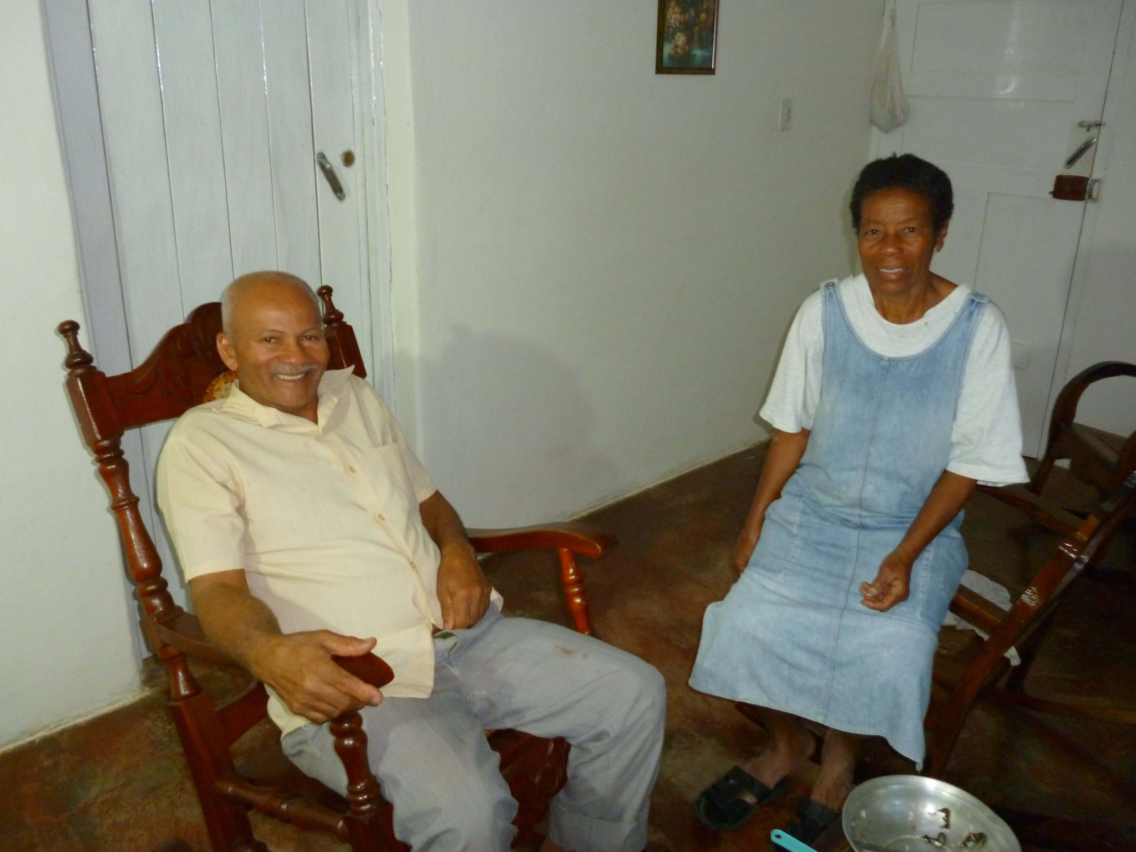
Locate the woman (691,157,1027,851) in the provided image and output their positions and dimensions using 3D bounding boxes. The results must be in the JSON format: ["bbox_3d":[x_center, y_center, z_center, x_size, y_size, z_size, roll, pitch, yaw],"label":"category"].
[{"bbox_3d":[0.539,0.139,1.622,0.480,1.200,0.650,11,20,29],"label":"woman"}]

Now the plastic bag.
[{"bbox_3d":[1.343,-1.485,3.829,0.150,0.490,0.110,17,23,41],"label":"plastic bag"}]

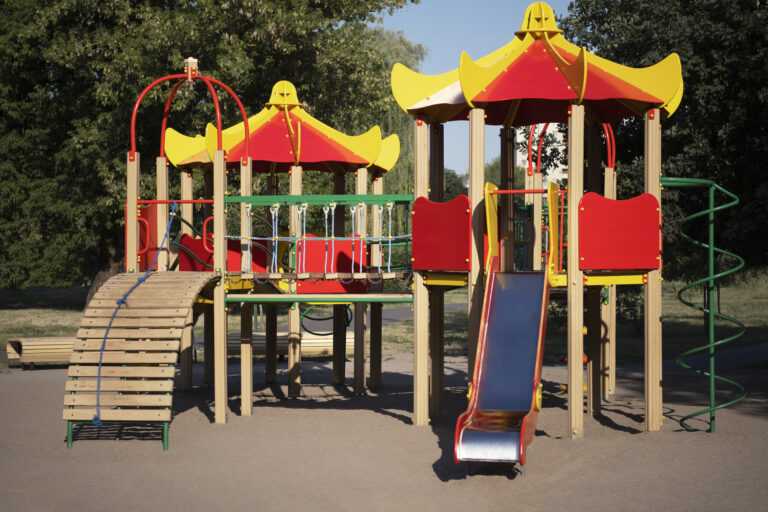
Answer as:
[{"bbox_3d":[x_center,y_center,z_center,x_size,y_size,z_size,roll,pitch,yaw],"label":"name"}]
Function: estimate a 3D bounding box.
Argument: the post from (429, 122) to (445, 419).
[{"bbox_3d":[0.513,0.142,15.508,0.108,2.868,0.108,0,0,34],"label":"post"}]

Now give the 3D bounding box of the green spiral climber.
[{"bbox_3d":[2.860,0.432,14.399,0.780,2.280,0.650,0,0,12],"label":"green spiral climber"}]

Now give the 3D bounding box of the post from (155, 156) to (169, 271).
[{"bbox_3d":[-2.213,0.296,15.972,0.108,2.563,0.108,0,0,11],"label":"post"}]

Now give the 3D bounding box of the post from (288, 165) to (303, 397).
[{"bbox_3d":[-0.981,0.299,17.680,0.108,2.569,0.108,0,0,-11],"label":"post"}]

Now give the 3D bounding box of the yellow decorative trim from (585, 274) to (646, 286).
[{"bbox_3d":[2.170,0.233,14.968,0.760,0.085,0.045,0,-1,-33],"label":"yellow decorative trim"}]

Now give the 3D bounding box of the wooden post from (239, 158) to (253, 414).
[{"bbox_3d":[-1.441,0.320,16.828,0.110,2.722,0.110,0,-1,11],"label":"wooden post"}]

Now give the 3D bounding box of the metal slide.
[{"bbox_3d":[0.980,0.825,12.872,0.520,1.422,2.185,0,0,10],"label":"metal slide"}]

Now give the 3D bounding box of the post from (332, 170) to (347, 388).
[{"bbox_3d":[-0.551,0.306,19.727,0.108,2.569,0.108,0,0,34],"label":"post"}]

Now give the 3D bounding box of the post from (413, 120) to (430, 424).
[{"bbox_3d":[0.335,0.139,14.660,0.108,2.868,0.108,0,0,-11],"label":"post"}]

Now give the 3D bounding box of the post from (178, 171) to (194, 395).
[{"bbox_3d":[-2.302,0.302,18.584,0.108,2.569,0.108,0,0,-11],"label":"post"}]

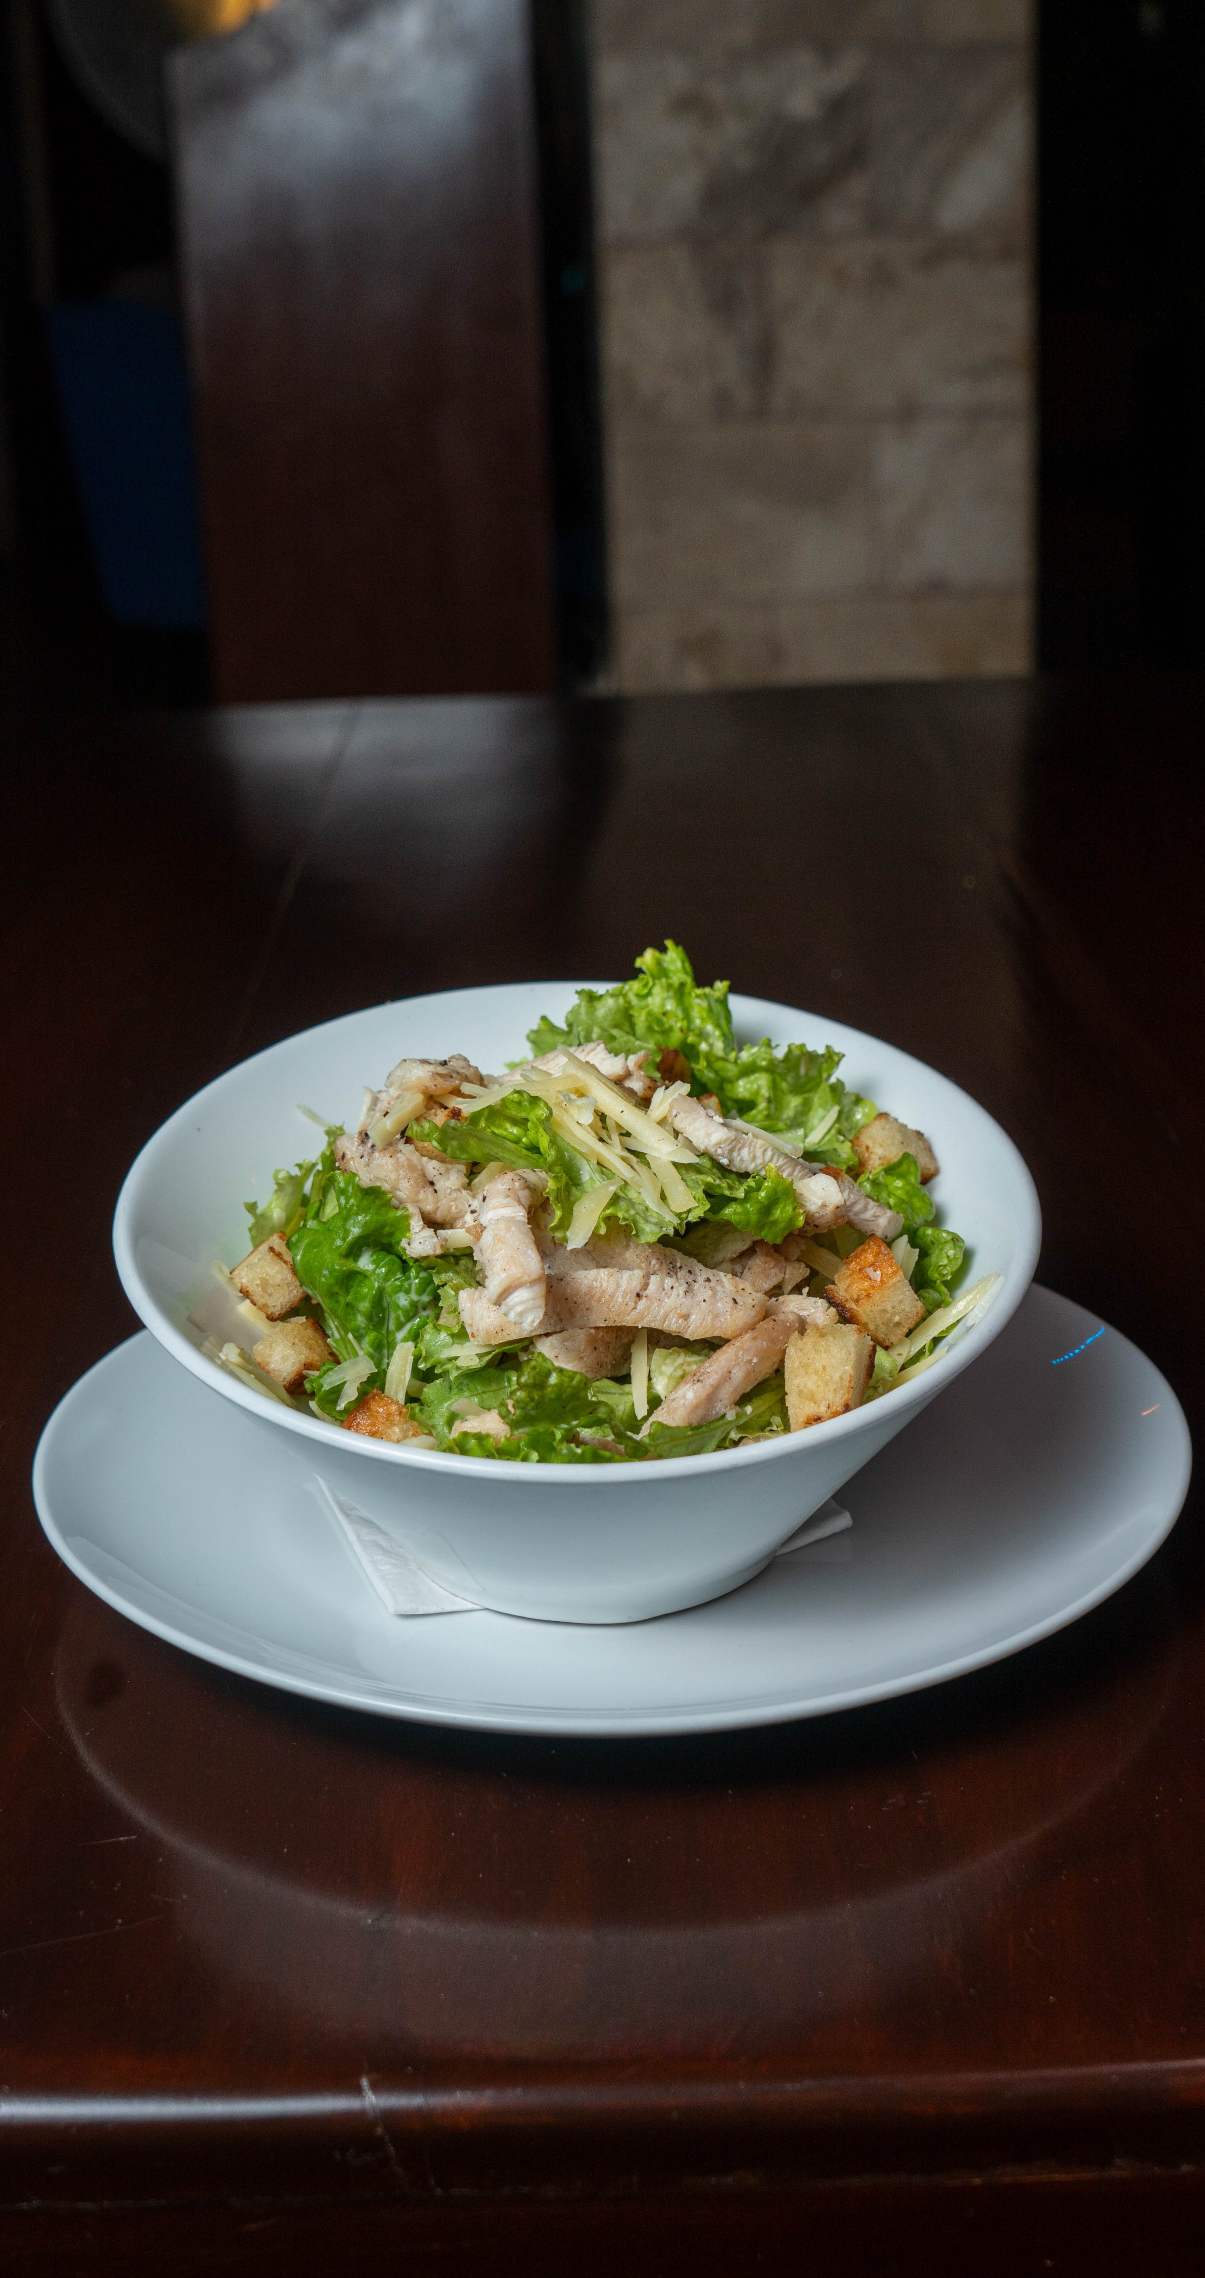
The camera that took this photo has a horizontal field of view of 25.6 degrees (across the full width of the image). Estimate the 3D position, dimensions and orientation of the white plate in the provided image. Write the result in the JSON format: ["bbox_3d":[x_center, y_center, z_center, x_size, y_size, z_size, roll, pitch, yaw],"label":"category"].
[{"bbox_3d":[0.003,0.080,0.661,0.280,0.024,0.280,-2,20,0],"label":"white plate"}]

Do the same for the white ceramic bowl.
[{"bbox_3d":[-0.004,0.042,0.627,0.214,0.102,0.210,-1,20,1],"label":"white ceramic bowl"}]

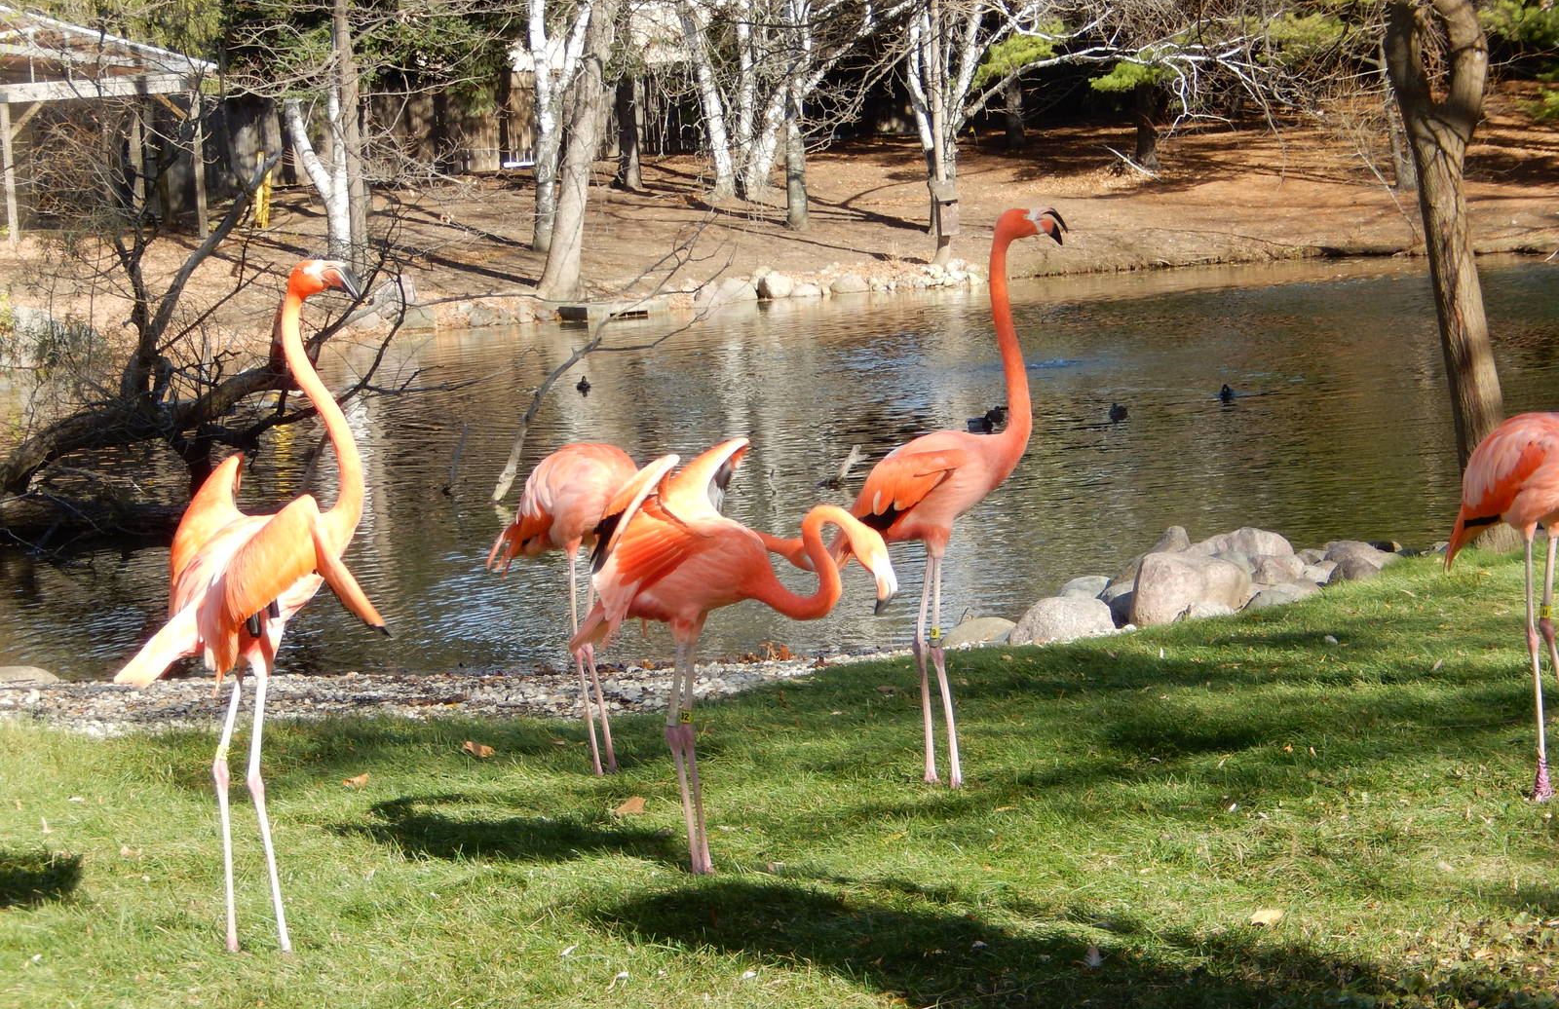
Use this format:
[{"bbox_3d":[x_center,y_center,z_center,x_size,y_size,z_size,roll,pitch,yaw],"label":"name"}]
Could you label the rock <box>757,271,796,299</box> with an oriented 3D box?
[{"bbox_3d":[-0.040,-2.411,52.000,0.400,0.320,0.340,-4,4,0],"label":"rock"}]

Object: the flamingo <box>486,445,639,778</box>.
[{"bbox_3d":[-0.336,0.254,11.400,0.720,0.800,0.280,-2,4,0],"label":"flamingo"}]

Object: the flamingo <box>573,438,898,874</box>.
[{"bbox_3d":[-0.093,0.318,9.850,0.670,0.910,0.400,-1,4,18],"label":"flamingo"}]

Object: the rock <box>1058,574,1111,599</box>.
[{"bbox_3d":[1.110,0.310,17.200,0.200,0.120,0.180,-4,4,0],"label":"rock"}]

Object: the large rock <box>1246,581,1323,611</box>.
[{"bbox_3d":[1.642,0.303,15.400,0.260,0.115,0.200,-2,4,0],"label":"large rock"}]

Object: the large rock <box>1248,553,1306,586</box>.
[{"bbox_3d":[1.685,0.225,16.000,0.200,0.125,0.170,-2,4,0],"label":"large rock"}]

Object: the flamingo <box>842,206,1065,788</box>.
[{"bbox_3d":[0.410,-0.016,11.100,0.550,1.370,0.280,-2,4,0],"label":"flamingo"}]

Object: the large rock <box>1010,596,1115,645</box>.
[{"bbox_3d":[0.967,0.401,16.150,0.345,0.165,0.280,-4,4,0],"label":"large rock"}]

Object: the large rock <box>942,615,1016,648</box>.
[{"bbox_3d":[0.636,0.411,15.200,0.240,0.110,0.180,-2,4,0],"label":"large rock"}]

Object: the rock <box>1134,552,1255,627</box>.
[{"bbox_3d":[1.443,0.297,16.500,0.420,0.250,0.340,-4,4,0],"label":"rock"}]

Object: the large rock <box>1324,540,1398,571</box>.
[{"bbox_3d":[2.214,0.195,18.000,0.280,0.130,0.240,-4,4,0],"label":"large rock"}]

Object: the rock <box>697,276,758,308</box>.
[{"bbox_3d":[-0.576,-2.337,52.000,0.680,0.360,0.500,-2,4,0],"label":"rock"}]

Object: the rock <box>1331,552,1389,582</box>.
[{"bbox_3d":[2.177,0.239,17.700,0.210,0.110,0.180,-4,4,0],"label":"rock"}]

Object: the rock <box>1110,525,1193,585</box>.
[{"bbox_3d":[1.255,0.182,15.900,0.290,0.240,0.240,-2,4,0],"label":"rock"}]

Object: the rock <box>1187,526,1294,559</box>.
[{"bbox_3d":[1.702,0.169,17.500,0.390,0.190,0.300,-4,4,0],"label":"rock"}]

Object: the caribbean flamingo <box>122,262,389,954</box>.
[{"bbox_3d":[-1.052,0.202,9.380,0.600,1.370,0.460,-8,6,-39],"label":"caribbean flamingo"}]

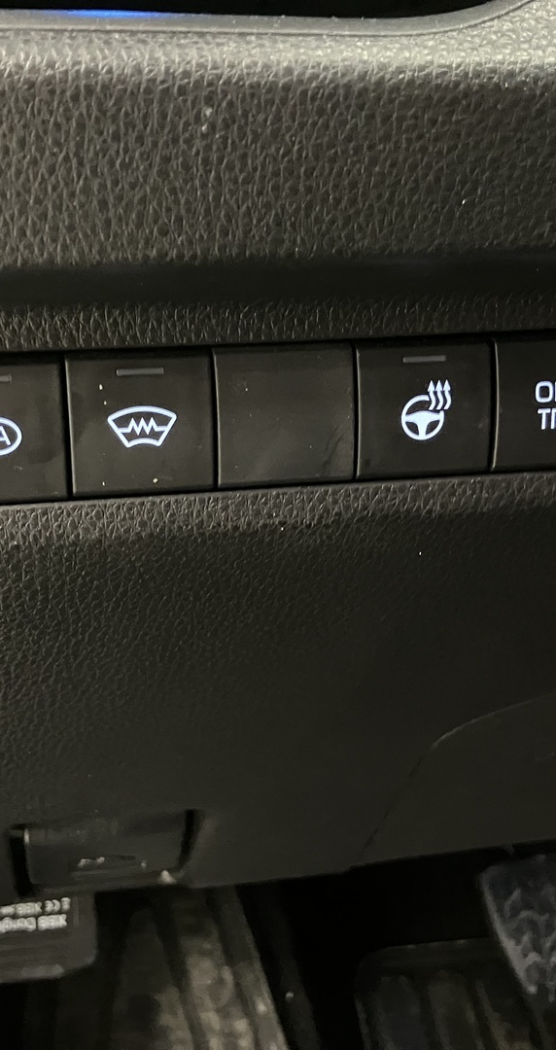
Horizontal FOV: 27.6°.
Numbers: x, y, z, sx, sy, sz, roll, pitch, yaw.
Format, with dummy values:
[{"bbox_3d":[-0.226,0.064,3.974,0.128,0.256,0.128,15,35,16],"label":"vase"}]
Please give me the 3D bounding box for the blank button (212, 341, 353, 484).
[{"bbox_3d":[0.001,-0.018,0.190,0.023,0.022,0.009,-4,10,-9],"label":"blank button"}]

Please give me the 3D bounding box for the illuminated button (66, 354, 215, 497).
[{"bbox_3d":[-0.023,-0.017,0.187,0.023,0.022,0.009,-4,10,-9],"label":"illuminated button"}]

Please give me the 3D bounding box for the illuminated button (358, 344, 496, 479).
[{"bbox_3d":[0.024,-0.020,0.194,0.023,0.022,0.009,-4,10,-9],"label":"illuminated button"}]

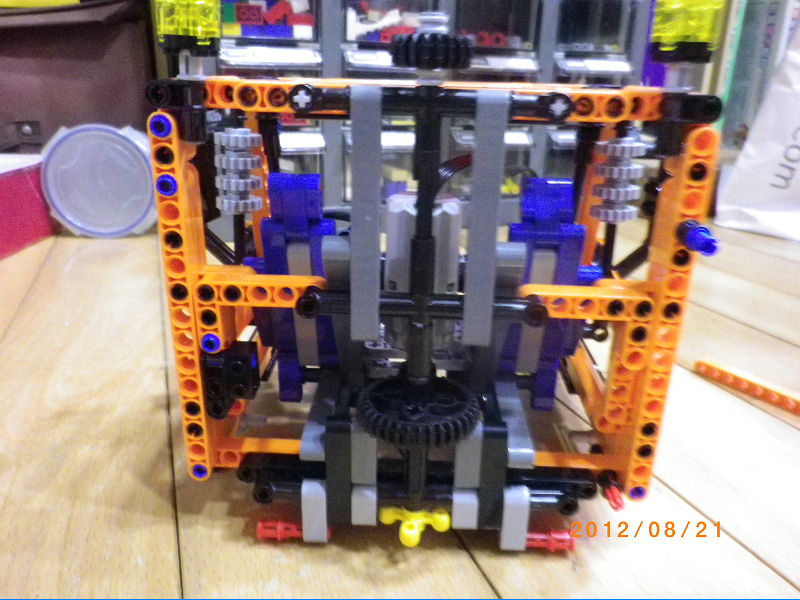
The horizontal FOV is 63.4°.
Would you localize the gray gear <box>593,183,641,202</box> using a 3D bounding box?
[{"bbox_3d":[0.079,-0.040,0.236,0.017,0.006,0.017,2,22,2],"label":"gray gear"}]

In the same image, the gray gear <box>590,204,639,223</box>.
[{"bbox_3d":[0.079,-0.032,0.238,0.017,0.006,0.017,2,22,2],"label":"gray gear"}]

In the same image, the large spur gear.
[{"bbox_3d":[0.005,0.032,0.198,0.038,0.008,0.038,2,22,2],"label":"large spur gear"}]

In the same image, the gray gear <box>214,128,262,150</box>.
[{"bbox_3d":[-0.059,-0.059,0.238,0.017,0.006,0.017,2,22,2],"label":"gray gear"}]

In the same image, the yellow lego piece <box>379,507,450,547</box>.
[{"bbox_3d":[0.005,0.071,0.213,0.024,0.008,0.024,4,22,6],"label":"yellow lego piece"}]

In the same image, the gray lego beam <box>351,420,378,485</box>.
[{"bbox_3d":[-0.011,0.047,0.202,0.008,0.023,0.007,2,22,2],"label":"gray lego beam"}]

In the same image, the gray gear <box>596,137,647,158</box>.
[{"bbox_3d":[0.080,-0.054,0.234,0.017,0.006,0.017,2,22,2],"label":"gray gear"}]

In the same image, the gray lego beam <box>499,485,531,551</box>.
[{"bbox_3d":[0.037,0.071,0.211,0.008,0.024,0.008,2,22,2],"label":"gray lego beam"}]

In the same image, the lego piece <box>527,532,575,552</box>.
[{"bbox_3d":[0.045,0.079,0.214,0.023,0.006,0.006,2,22,2],"label":"lego piece"}]

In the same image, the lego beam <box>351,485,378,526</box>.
[{"bbox_3d":[-0.011,0.065,0.209,0.008,0.015,0.007,2,22,2],"label":"lego beam"}]

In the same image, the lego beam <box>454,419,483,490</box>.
[{"bbox_3d":[0.021,0.048,0.203,0.008,0.024,0.008,2,22,2],"label":"lego beam"}]

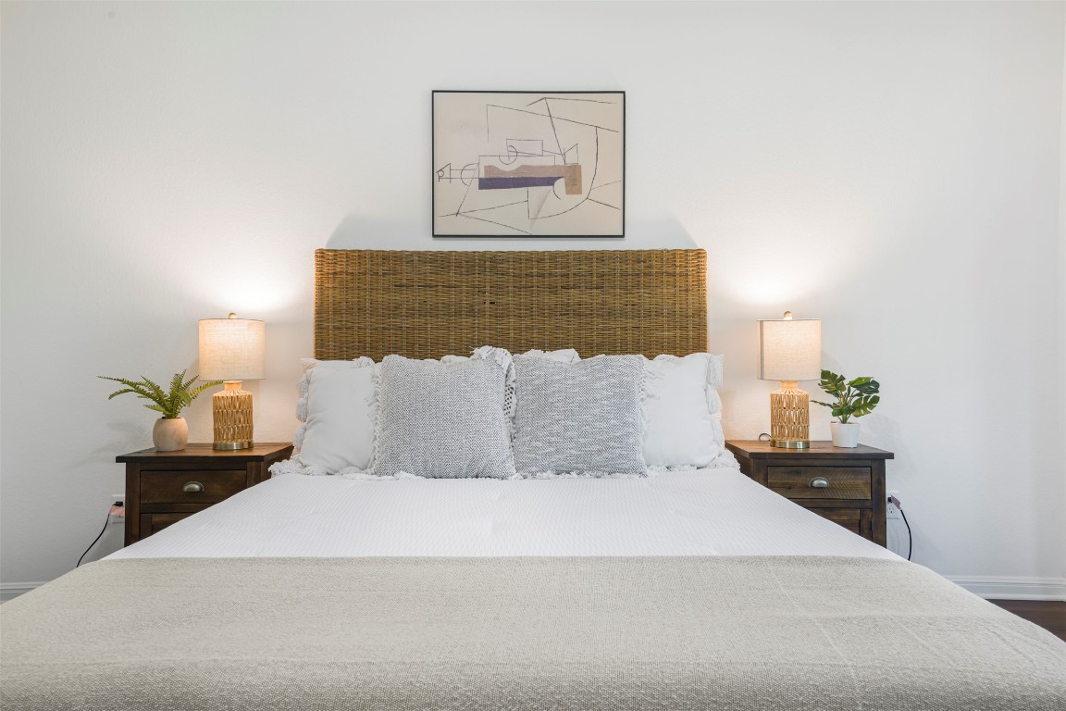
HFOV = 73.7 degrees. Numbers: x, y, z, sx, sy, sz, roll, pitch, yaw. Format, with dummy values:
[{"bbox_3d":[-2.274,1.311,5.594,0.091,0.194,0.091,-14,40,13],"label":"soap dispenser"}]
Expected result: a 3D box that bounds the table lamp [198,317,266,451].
[{"bbox_3d":[-1.179,0.097,2.782,0.258,0.528,0.258,0,-1,-1],"label":"table lamp"}]

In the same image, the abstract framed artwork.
[{"bbox_3d":[-0.016,-0.808,3.010,0.812,0.616,0.027,0,0,-1],"label":"abstract framed artwork"}]

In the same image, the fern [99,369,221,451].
[{"bbox_3d":[-1.405,0.206,2.677,0.460,0.308,0.340,0,-1,-1],"label":"fern"}]

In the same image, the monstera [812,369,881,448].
[{"bbox_3d":[1.232,0.208,2.787,0.273,0.307,0.230,0,-1,-1],"label":"monstera"}]

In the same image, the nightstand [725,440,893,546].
[{"bbox_3d":[1.050,0.699,2.790,0.525,0.680,0.425,0,-1,-1],"label":"nightstand"}]

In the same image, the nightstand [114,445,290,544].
[{"bbox_3d":[-1.226,0.700,2.746,0.520,0.678,0.430,0,-1,-1],"label":"nightstand"}]

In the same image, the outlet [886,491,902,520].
[{"bbox_3d":[1.530,0.640,3.031,0.072,0.118,0.010,0,-1,-1],"label":"outlet"}]

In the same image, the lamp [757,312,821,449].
[{"bbox_3d":[1.012,0.094,2.805,0.254,0.535,0.254,0,-1,-1],"label":"lamp"}]

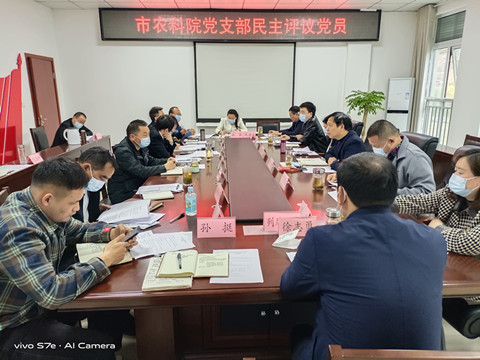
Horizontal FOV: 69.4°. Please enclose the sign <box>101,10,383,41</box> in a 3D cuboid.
[{"bbox_3d":[0.059,-2.930,6.580,5.280,0.560,0.100,-1,14,-2],"label":"sign"}]

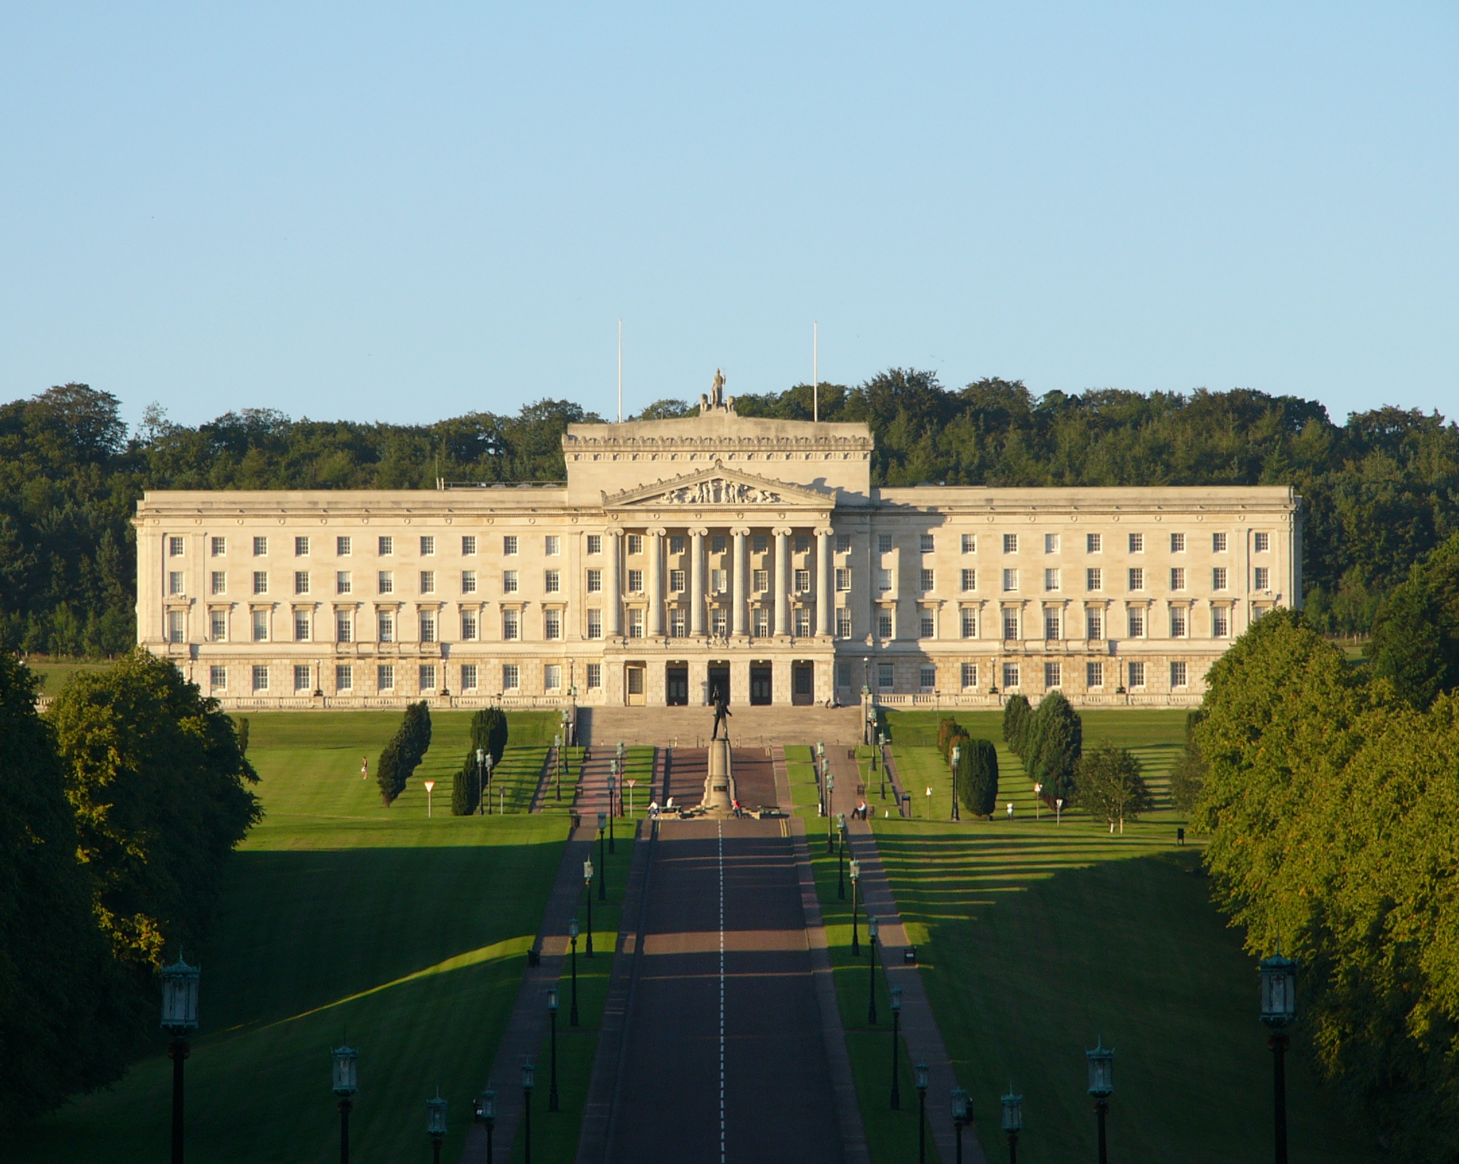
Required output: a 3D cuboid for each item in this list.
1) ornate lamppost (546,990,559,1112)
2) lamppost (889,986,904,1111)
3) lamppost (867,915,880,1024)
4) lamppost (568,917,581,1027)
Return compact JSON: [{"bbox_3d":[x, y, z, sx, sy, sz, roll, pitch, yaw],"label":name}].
[{"bbox_3d":[-7.634,20.321,418.000,0.520,5.400,0.520,0,-4,0],"label":"ornate lamppost"},{"bbox_3d":[6.961,19.467,402.500,0.500,5.100,0.500,0,-1,0],"label":"lamppost"},{"bbox_3d":[7.095,19.130,476.000,0.520,5.400,0.520,0,-4,0],"label":"lamppost"},{"bbox_3d":[-7.652,19.231,476.000,0.520,5.400,0.520,0,-4,0],"label":"lamppost"}]

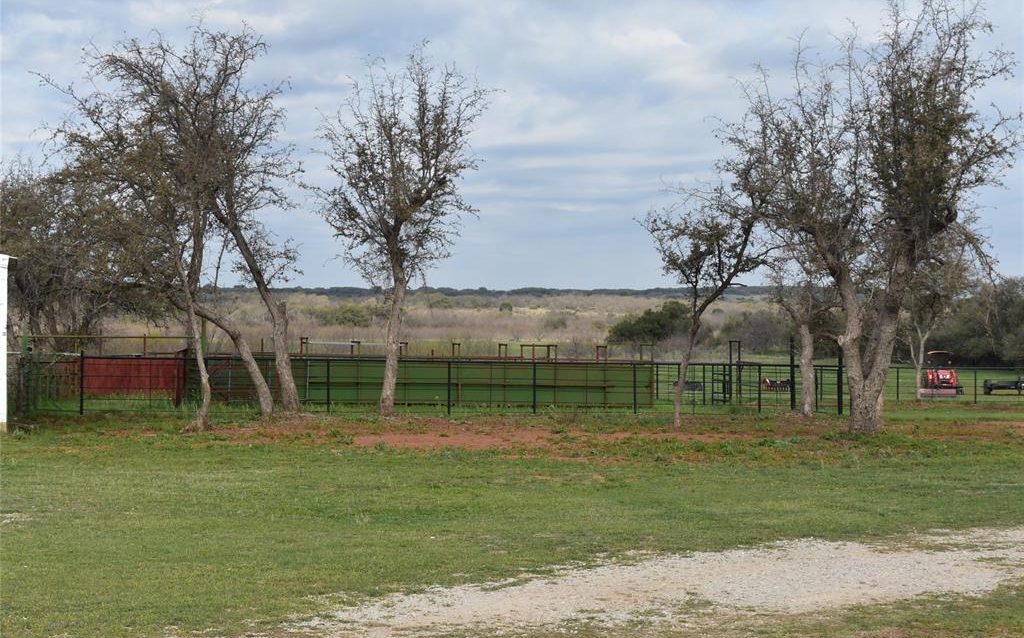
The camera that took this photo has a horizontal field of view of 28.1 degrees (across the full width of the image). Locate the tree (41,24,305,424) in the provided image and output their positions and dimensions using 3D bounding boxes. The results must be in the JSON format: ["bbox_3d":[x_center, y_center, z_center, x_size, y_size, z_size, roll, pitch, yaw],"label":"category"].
[{"bbox_3d":[-7.960,-2.216,48.000,6.190,9.380,5.260,0,1,0],"label":"tree"}]

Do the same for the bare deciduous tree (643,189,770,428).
[{"bbox_3d":[4.750,-0.256,50.000,3.130,5.860,2.970,0,1,0],"label":"bare deciduous tree"}]

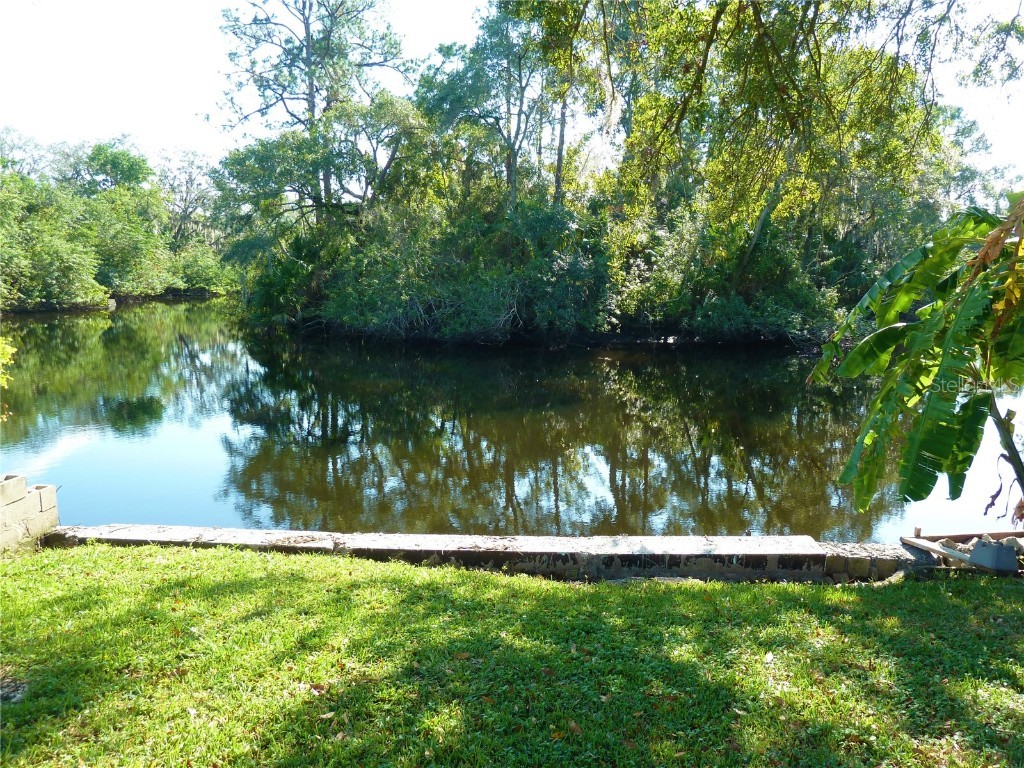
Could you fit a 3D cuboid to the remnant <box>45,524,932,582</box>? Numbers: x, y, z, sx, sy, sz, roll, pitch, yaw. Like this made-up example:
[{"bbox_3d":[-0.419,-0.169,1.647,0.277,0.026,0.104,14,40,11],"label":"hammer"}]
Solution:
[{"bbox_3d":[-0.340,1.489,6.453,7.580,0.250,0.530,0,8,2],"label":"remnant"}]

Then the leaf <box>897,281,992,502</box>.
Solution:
[{"bbox_3d":[3.100,0.054,5.300,0.600,1.520,0.500,4,9,28],"label":"leaf"}]

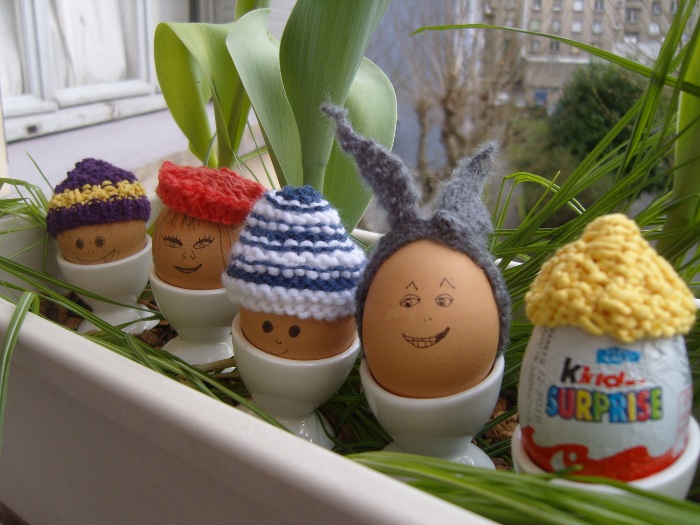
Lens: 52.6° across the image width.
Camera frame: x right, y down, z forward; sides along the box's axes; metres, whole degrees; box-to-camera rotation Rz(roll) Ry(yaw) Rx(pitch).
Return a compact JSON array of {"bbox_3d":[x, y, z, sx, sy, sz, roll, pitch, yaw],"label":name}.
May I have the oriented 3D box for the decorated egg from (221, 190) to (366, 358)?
[{"bbox_3d":[-0.018,0.007,0.259,0.052,0.074,0.051,8,18,10],"label":"decorated egg"}]

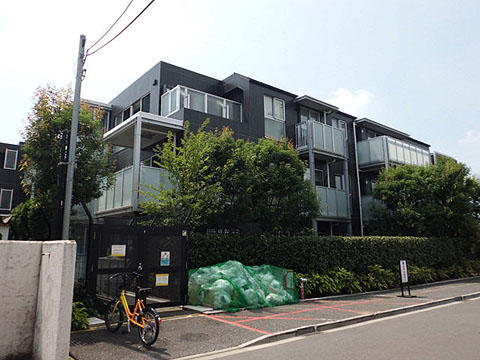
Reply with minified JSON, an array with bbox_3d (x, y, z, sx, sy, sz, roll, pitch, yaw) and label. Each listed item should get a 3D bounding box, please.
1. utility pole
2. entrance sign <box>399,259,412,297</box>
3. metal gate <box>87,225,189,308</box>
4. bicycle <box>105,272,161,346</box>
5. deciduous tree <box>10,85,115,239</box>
[{"bbox_3d":[-3.951,-0.365,8.492,0.220,6.670,0.220,8,-13,-37],"label":"utility pole"},{"bbox_3d":[4.820,2.847,10.462,0.420,1.030,0.220,6,-12,-31],"label":"entrance sign"},{"bbox_3d":[-2.359,2.073,8.590,2.200,1.900,0.700,7,-12,-36],"label":"metal gate"},{"bbox_3d":[-1.754,2.047,5.823,0.560,0.990,1.630,10,-14,-44],"label":"bicycle"},{"bbox_3d":[-5.327,0.201,10.626,3.100,6.290,3.100,8,-13,-37],"label":"deciduous tree"}]

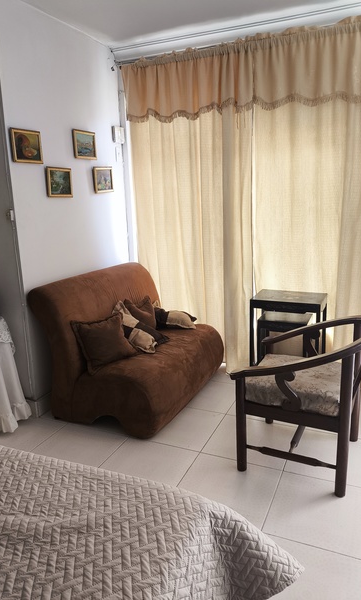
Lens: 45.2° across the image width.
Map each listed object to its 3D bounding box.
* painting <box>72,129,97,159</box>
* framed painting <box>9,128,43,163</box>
[{"bbox_3d":[-0.686,-1.111,3.124,0.025,0.187,0.244,4,15,24],"label":"painting"},{"bbox_3d":[-0.927,-0.922,2.617,0.025,0.184,0.238,4,15,24],"label":"framed painting"}]

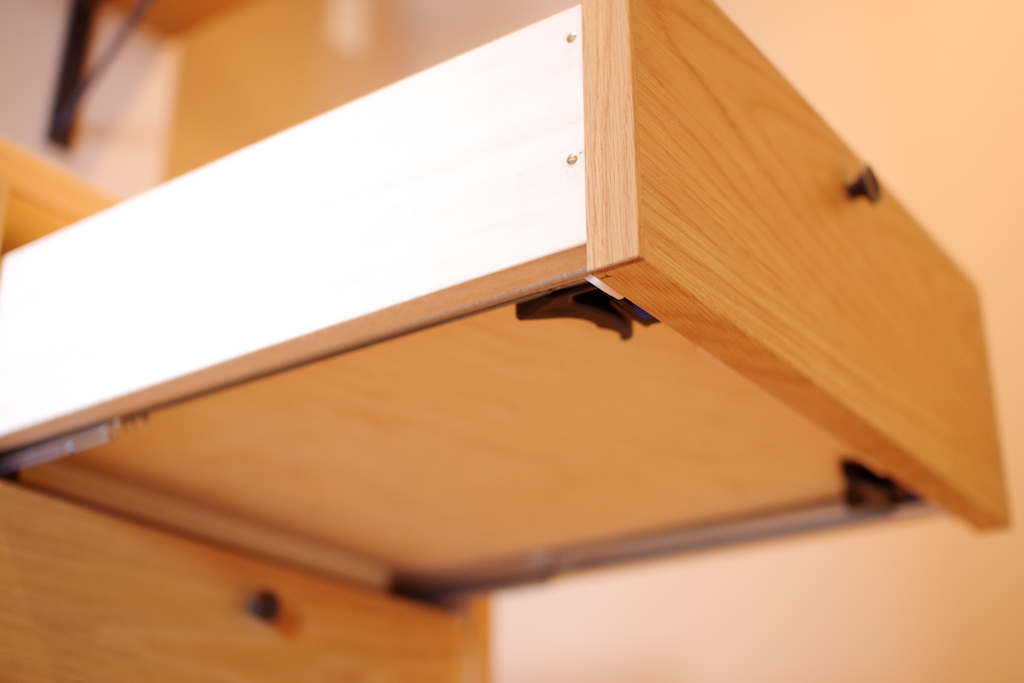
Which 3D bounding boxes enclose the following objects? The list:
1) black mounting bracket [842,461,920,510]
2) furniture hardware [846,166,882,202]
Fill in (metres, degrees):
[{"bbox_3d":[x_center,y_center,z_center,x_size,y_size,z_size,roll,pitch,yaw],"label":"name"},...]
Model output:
[{"bbox_3d":[0.200,0.079,0.697,0.058,0.015,0.063,-16,-29,33],"label":"black mounting bracket"},{"bbox_3d":[0.164,-0.073,0.604,0.013,0.018,0.018,-16,-29,33],"label":"furniture hardware"}]

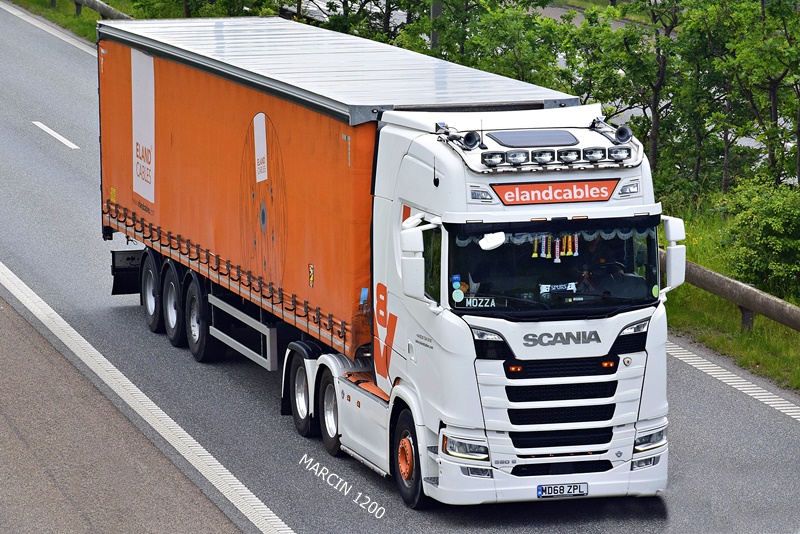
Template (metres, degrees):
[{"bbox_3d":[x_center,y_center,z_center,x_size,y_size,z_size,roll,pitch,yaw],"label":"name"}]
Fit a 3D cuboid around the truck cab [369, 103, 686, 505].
[{"bbox_3d":[1.262,0.347,40.551,2.740,3.820,2.660,-3,8,-15],"label":"truck cab"}]

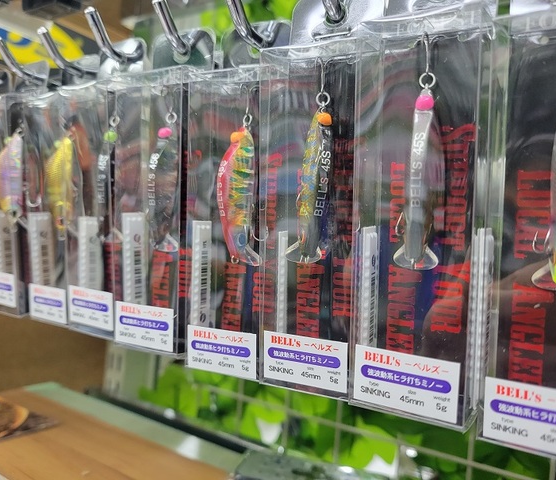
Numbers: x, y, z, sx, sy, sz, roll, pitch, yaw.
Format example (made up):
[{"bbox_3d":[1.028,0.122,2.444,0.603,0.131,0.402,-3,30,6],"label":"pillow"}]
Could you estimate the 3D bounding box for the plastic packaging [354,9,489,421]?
[{"bbox_3d":[0.039,-0.005,0.132,0.030,0.104,0.019,3,5,31],"label":"plastic packaging"}]

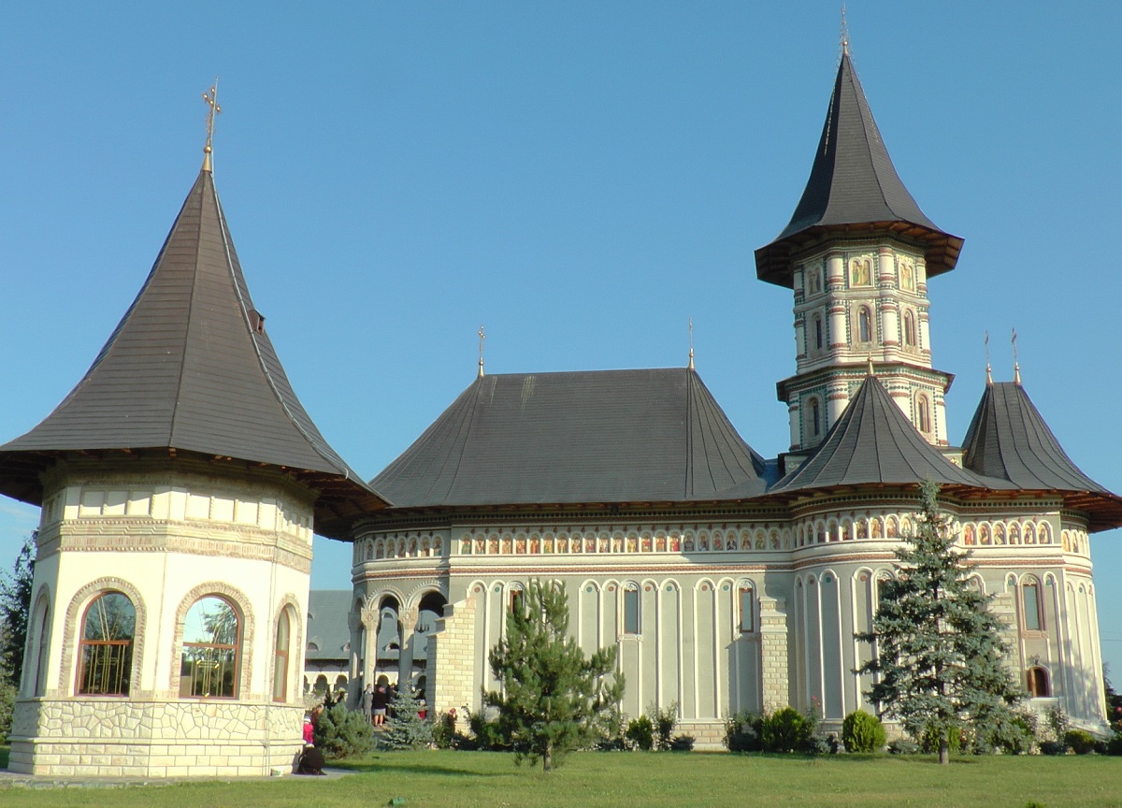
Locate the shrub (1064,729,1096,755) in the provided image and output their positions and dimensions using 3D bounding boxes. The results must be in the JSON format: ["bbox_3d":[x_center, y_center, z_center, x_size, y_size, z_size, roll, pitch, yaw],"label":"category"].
[{"bbox_3d":[18.657,12.123,43.077,1.054,0.874,1.022,-2,-15,10],"label":"shrub"}]

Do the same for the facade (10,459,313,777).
[{"bbox_3d":[-11.365,6.486,34.475,7.400,7.810,7.400,1,-15,-3],"label":"facade"}]

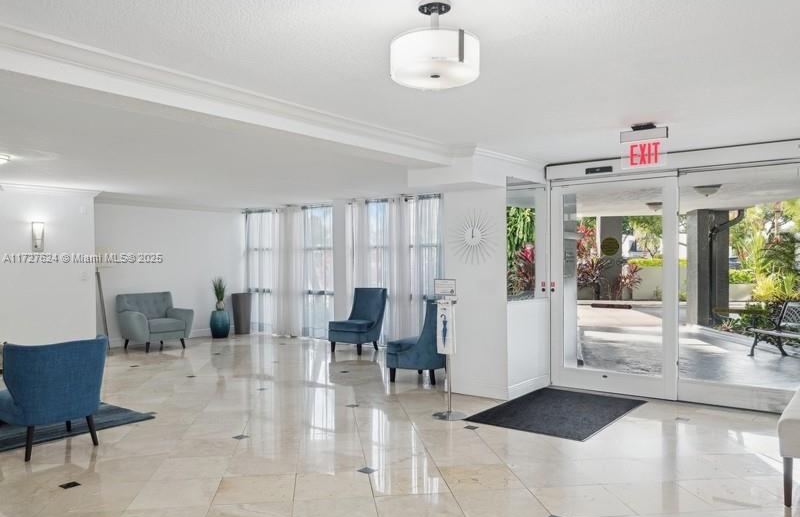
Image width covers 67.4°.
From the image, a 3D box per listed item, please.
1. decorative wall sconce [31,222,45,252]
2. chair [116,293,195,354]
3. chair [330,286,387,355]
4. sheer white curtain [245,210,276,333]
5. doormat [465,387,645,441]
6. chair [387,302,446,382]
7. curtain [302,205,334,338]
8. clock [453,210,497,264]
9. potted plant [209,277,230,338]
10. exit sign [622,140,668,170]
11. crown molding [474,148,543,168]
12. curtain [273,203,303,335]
[{"bbox_3d":[-4.723,-0.274,7.831,0.100,0.385,0.145,0,0,38],"label":"decorative wall sconce"},{"bbox_3d":[-3.932,1.026,9.712,0.870,0.870,0.790,0,-1,-45],"label":"chair"},{"bbox_3d":[-0.637,0.938,9.105,0.570,0.930,0.700,0,0,35],"label":"chair"},{"bbox_3d":[-2.699,0.266,11.477,0.950,2.340,0.120,-1,-1,37],"label":"sheer white curtain"},{"bbox_3d":[1.486,1.383,5.512,1.035,0.012,1.645,0,0,38],"label":"doormat"},{"bbox_3d":[0.268,0.932,6.920,0.680,0.930,0.560,0,0,24],"label":"chair"},{"bbox_3d":[-1.427,0.218,10.432,0.770,2.360,0.100,0,0,38],"label":"curtain"},{"bbox_3d":[0.758,-0.224,6.100,0.560,0.560,0.050,-1,-1,37],"label":"clock"},{"bbox_3d":[-3.352,0.911,11.150,0.370,1.130,0.370,0,0,0],"label":"potted plant"},{"bbox_3d":[1.915,-0.808,4.680,0.345,0.215,0.040,-1,-1,37],"label":"exit sign"},{"bbox_3d":[1.123,-0.976,5.911,0.085,0.095,1.470,0,0,38],"label":"crown molding"},{"bbox_3d":[-2.037,0.222,10.902,0.800,2.360,0.100,0,0,38],"label":"curtain"}]

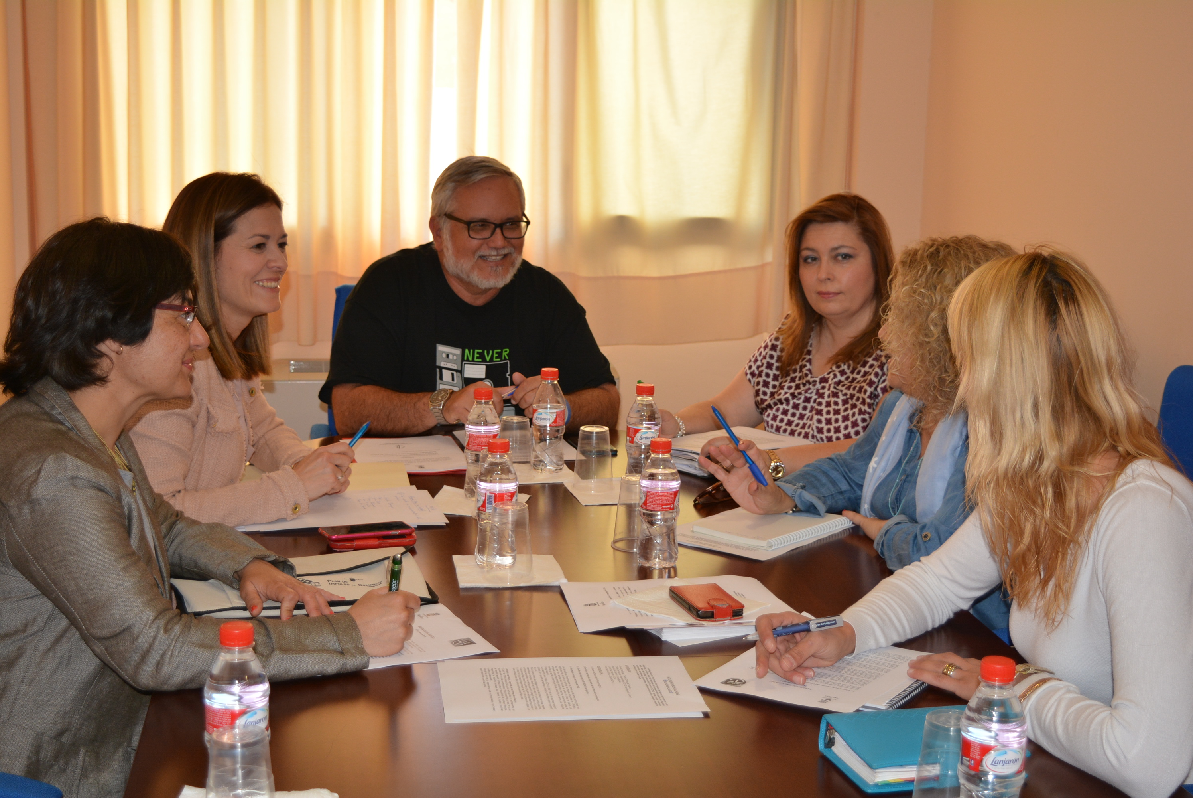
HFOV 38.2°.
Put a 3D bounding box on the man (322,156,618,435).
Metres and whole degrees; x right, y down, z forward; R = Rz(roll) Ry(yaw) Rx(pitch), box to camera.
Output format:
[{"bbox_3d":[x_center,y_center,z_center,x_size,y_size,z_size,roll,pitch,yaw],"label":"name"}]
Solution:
[{"bbox_3d":[-0.253,0.148,3.599,0.630,1.310,0.720,0,10,-6],"label":"man"}]

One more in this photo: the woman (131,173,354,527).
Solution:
[{"bbox_3d":[-0.591,0.260,3.001,0.660,1.280,0.530,6,11,25],"label":"woman"}]

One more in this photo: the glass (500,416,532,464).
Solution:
[{"bbox_3d":[-0.148,0.091,3.137,0.074,0.107,0.074,1,10,0],"label":"glass"}]

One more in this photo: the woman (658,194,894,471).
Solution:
[{"bbox_3d":[0.405,0.213,3.517,0.570,1.240,0.680,7,11,29],"label":"woman"}]

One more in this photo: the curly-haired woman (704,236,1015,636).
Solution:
[{"bbox_3d":[0.467,0.359,2.740,0.680,1.220,0.560,-4,11,-29],"label":"curly-haired woman"}]

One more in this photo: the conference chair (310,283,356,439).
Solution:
[{"bbox_3d":[-0.336,0.279,3.744,0.570,1.000,0.600,0,10,-6],"label":"conference chair"}]

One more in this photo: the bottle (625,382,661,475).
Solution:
[{"bbox_3d":[0.085,0.069,3.055,0.060,0.187,0.060,1,10,0],"label":"bottle"}]

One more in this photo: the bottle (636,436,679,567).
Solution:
[{"bbox_3d":[0.094,0.154,2.566,0.060,0.187,0.060,1,10,0],"label":"bottle"}]

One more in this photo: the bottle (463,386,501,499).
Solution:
[{"bbox_3d":[-0.195,0.076,2.974,0.060,0.187,0.060,1,10,0],"label":"bottle"}]

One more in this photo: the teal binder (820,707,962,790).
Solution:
[{"bbox_3d":[0.345,0.367,1.819,0.180,0.034,0.138,-1,10,-15],"label":"teal binder"}]

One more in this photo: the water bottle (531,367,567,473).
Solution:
[{"bbox_3d":[-0.088,0.038,3.212,0.060,0.187,0.060,1,10,0],"label":"water bottle"}]

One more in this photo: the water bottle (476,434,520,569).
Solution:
[{"bbox_3d":[-0.145,0.153,2.537,0.060,0.187,0.060,1,10,0],"label":"water bottle"}]

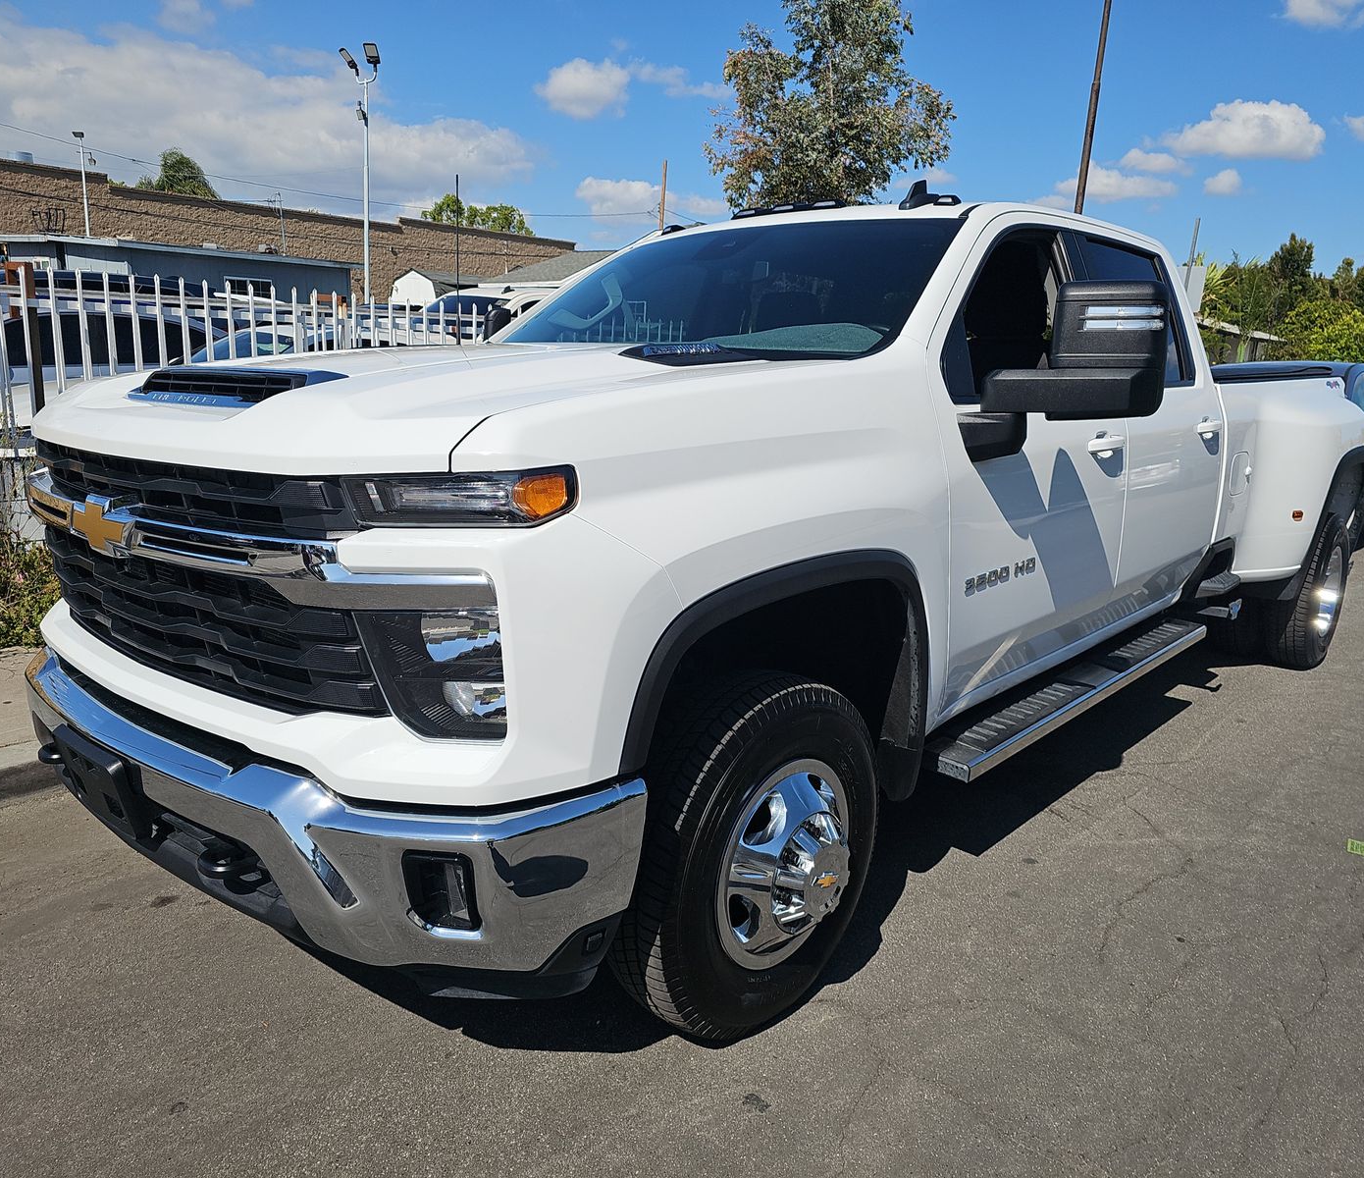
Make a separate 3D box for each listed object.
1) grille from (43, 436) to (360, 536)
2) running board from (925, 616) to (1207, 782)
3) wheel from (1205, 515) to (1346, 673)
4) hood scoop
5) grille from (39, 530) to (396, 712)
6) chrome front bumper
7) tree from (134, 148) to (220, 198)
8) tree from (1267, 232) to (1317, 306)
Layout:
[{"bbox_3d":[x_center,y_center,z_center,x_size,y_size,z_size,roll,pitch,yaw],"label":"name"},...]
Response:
[{"bbox_3d":[-1.112,-0.231,2.151,1.420,0.125,0.140,11,15,41],"label":"grille"},{"bbox_3d":[1.335,0.315,3.456,0.170,0.070,2.000,11,17,41],"label":"running board"},{"bbox_3d":[3.109,-0.012,5.513,0.580,0.800,0.800,11,15,41],"label":"wheel"},{"bbox_3d":[-0.963,-0.446,2.274,0.840,0.085,0.260,11,15,41],"label":"hood scoop"},{"bbox_3d":[-1.108,0.029,2.212,1.440,0.240,0.180,11,15,41],"label":"grille"},{"bbox_3d":[-1.004,0.321,2.288,2.060,0.330,0.500,11,15,41],"label":"chrome front bumper"},{"bbox_3d":[-19.444,-12.198,40.959,4.500,9.520,4.500,-4,13,-24],"label":"tree"},{"bbox_3d":[17.337,-7.425,30.376,1.900,5.630,1.900,8,13,28],"label":"tree"}]

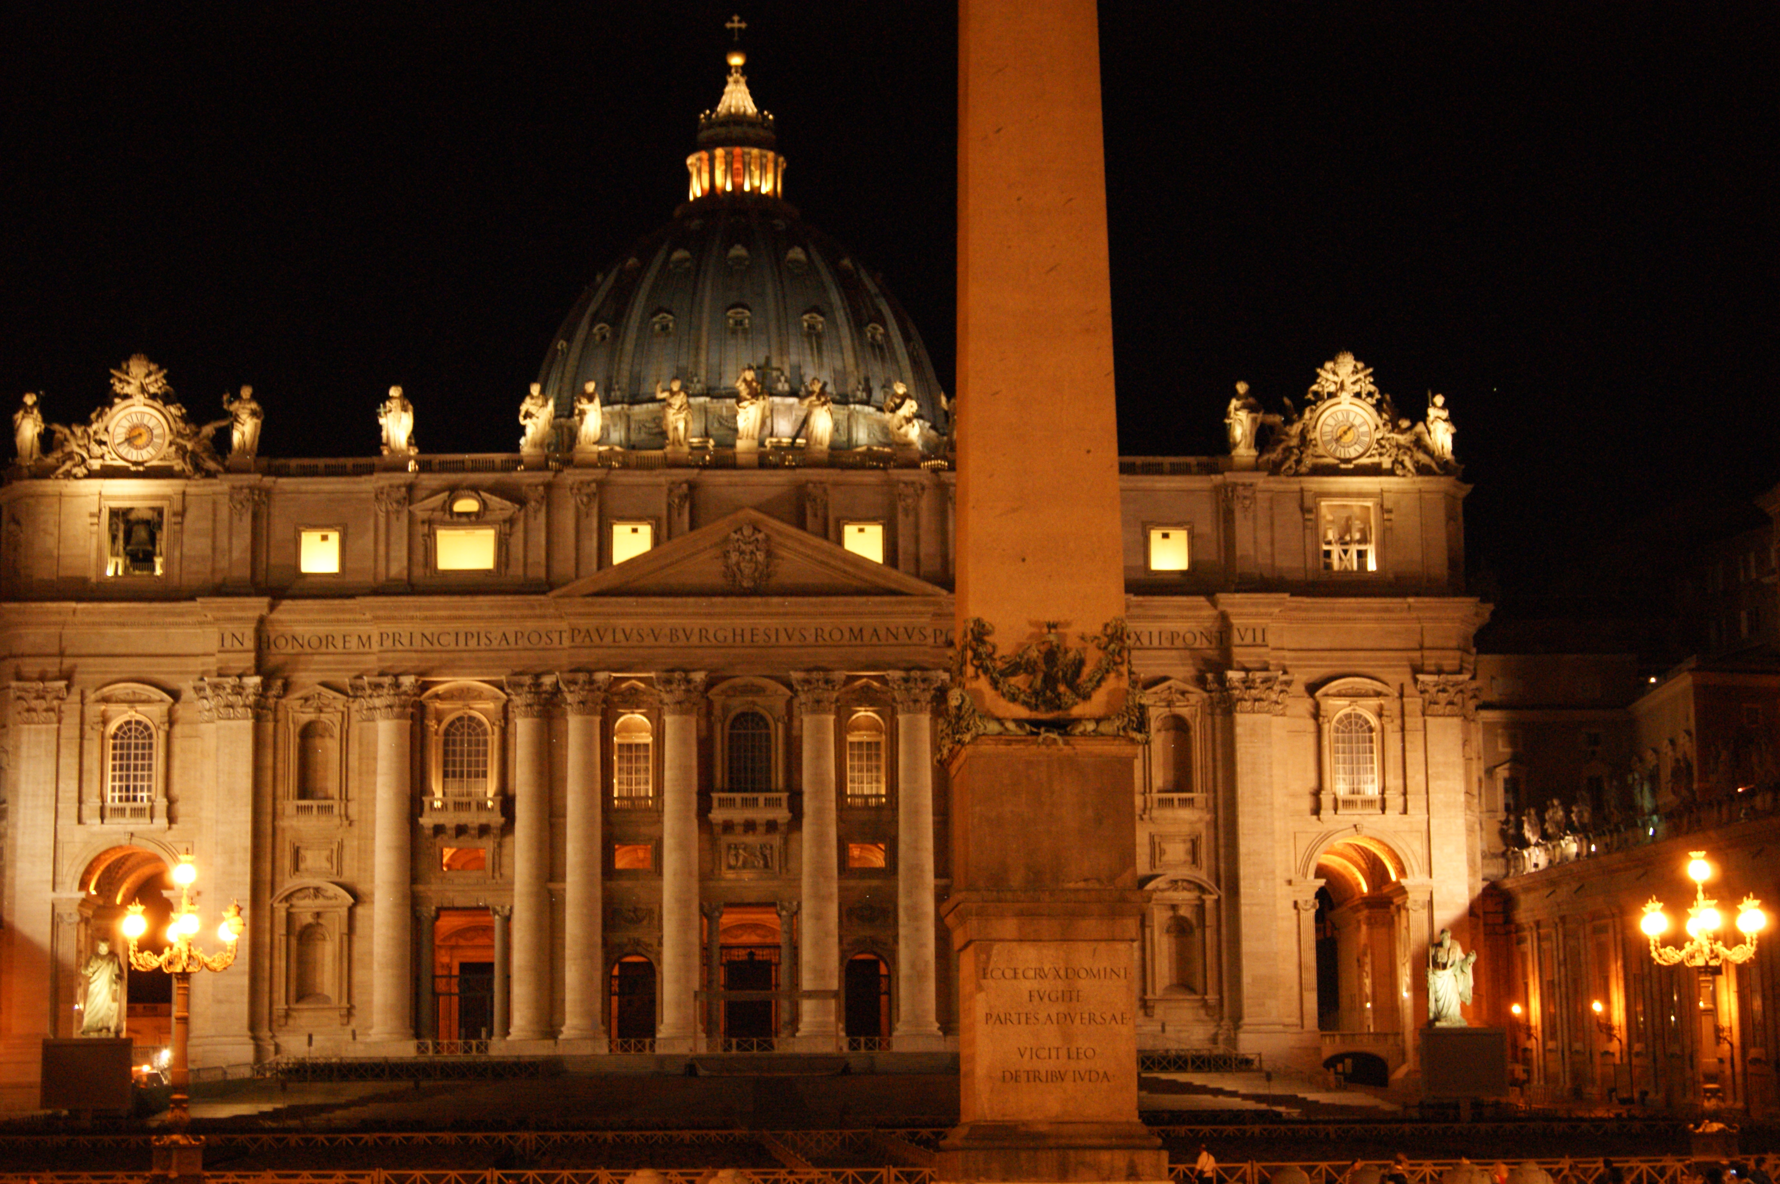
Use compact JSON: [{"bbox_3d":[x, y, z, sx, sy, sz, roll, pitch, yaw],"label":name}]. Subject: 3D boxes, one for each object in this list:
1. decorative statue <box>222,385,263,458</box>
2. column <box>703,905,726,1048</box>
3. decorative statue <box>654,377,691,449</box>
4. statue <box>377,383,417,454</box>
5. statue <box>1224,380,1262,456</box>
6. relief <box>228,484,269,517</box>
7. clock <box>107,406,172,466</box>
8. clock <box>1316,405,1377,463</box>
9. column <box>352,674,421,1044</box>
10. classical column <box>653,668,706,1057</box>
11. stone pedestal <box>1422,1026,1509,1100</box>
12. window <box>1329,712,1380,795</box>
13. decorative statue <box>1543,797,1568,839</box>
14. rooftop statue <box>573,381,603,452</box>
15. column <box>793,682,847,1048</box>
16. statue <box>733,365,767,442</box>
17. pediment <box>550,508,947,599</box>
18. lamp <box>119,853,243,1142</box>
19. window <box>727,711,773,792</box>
[{"bbox_3d":[-50.361,-13.177,230.444,2.900,5.600,1.950,0,-10,-3],"label":"decorative statue"},{"bbox_3d":[-13.418,29.199,227.041,1.807,10.995,1.750,0,-10,-3],"label":"column"},{"bbox_3d":[-17.120,-14.158,233.972,2.847,5.604,2.000,0,-10,-3],"label":"decorative statue"},{"bbox_3d":[-39.564,-13.775,237.993,2.900,5.500,2.000,0,-10,-3],"label":"statue"},{"bbox_3d":[28.113,-13.850,236.189,2.958,5.988,2.100,0,-10,-3],"label":"statue"},{"bbox_3d":[-49.691,-7.050,229.572,2.973,2.420,1.000,0,-10,-3],"label":"relief"},{"bbox_3d":[-58.490,-12.191,231.030,4.874,4.890,0.800,0,-10,-3],"label":"clock"},{"bbox_3d":[36.346,-12.612,235.870,4.801,4.652,0.800,0,-10,-3],"label":"clock"},{"bbox_3d":[-37.970,20.223,225.190,4.400,28.192,4.100,0,-10,-3],"label":"column"},{"bbox_3d":[-16.254,20.919,230.416,4.000,29.300,4.000,0,-10,-3],"label":"classical column"},{"bbox_3d":[32.511,26.776,167.566,4.400,4.223,4.200,0,-10,-3],"label":"stone pedestal"},{"bbox_3d":[36.078,12.469,230.330,3.406,6.629,0.700,0,-10,-3],"label":"window"},{"bbox_3d":[48.282,16.430,215.000,1.400,3.131,1.500,1,-10,-11],"label":"decorative statue"},{"bbox_3d":[-24.257,-14.101,237.842,2.350,5.550,2.000,0,-10,-3],"label":"rooftop statue"},{"bbox_3d":[-5.598,20.753,231.008,3.950,29.100,3.950,0,-10,-3],"label":"column"},{"bbox_3d":[-11.022,-14.873,234.407,2.581,6.113,2.000,0,-10,-3],"label":"statue"},{"bbox_3d":[-10.914,-3.002,228.910,30.294,6.426,3.000,0,-10,-3],"label":"pediment"},{"bbox_3d":[-17.411,10.116,73.006,2.920,7.468,2.920,2,-10,-13],"label":"lamp"},{"bbox_3d":[-10.814,12.248,228.196,3.500,6.136,0.700,0,-10,-3],"label":"window"}]

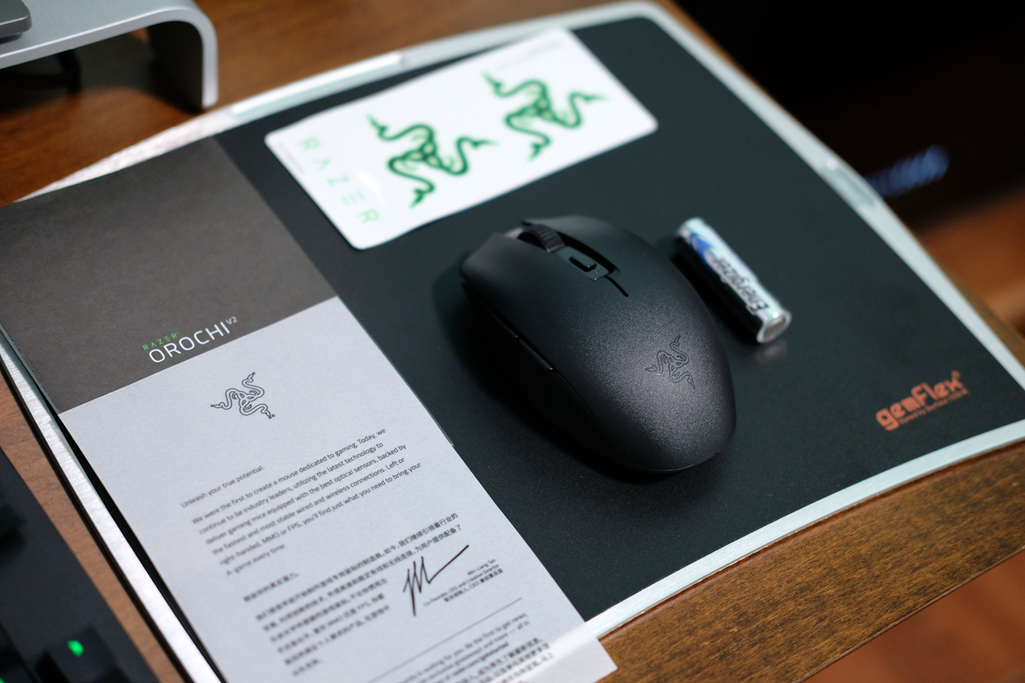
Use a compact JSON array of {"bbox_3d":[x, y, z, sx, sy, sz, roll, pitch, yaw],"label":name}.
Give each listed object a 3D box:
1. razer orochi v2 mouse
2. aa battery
[{"bbox_3d":[0.033,-0.006,0.496,0.060,0.038,0.108,-26,61,-28],"label":"razer orochi v2 mouse"},{"bbox_3d":[0.077,-0.022,0.533,0.015,0.015,0.050,-21,58,-25],"label":"aa battery"}]

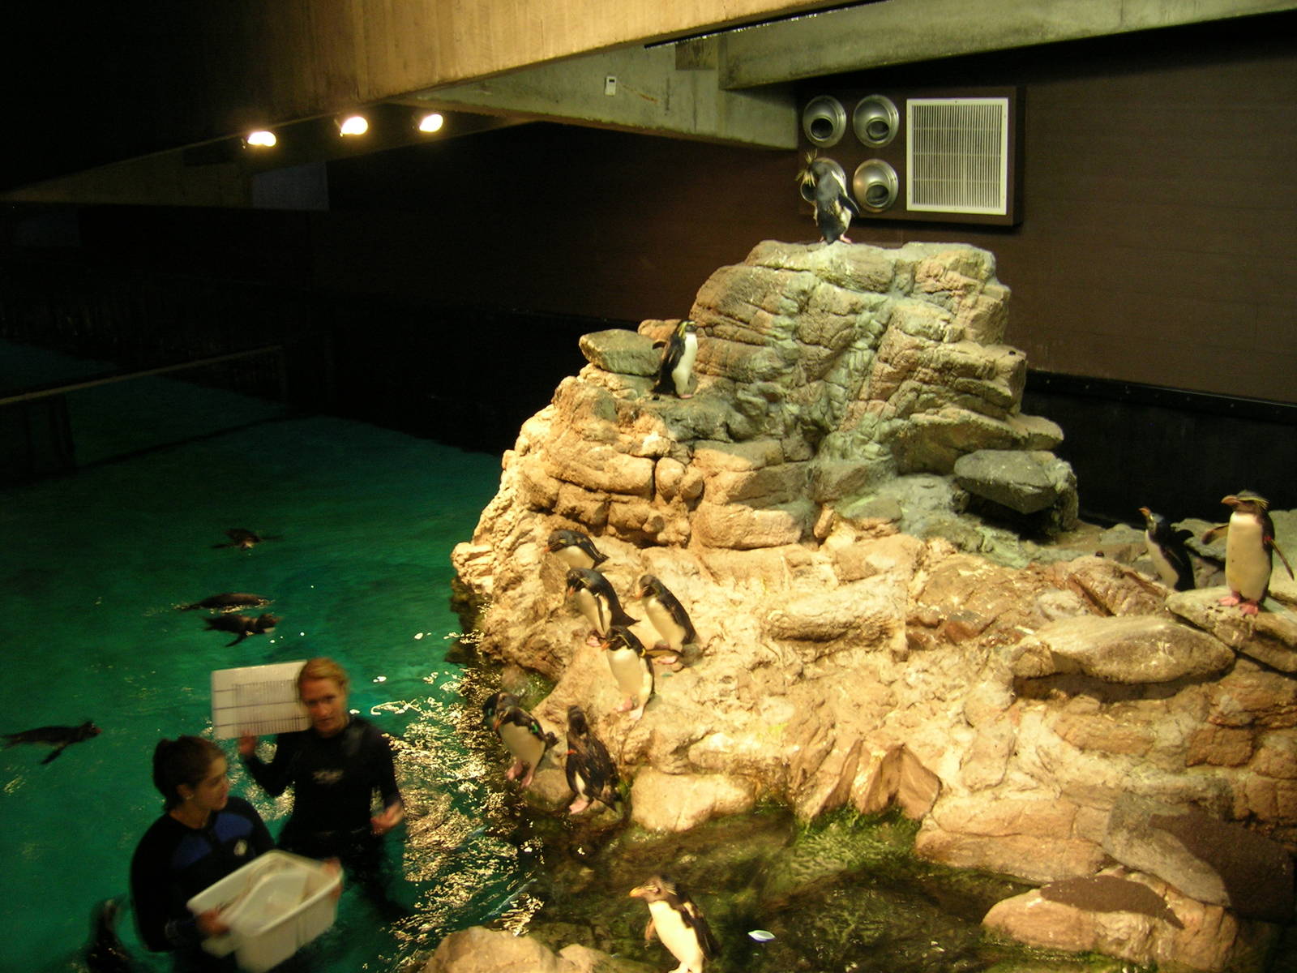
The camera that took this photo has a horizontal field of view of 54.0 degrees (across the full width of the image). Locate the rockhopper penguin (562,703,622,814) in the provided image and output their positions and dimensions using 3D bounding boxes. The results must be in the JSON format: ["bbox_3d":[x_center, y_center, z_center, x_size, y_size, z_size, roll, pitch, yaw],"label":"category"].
[{"bbox_3d":[-0.210,1.019,4.753,0.240,0.410,0.200,1,17,8],"label":"rockhopper penguin"}]

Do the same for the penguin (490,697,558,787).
[{"bbox_3d":[-0.473,0.978,4.850,0.230,0.370,0.260,10,21,36],"label":"penguin"}]

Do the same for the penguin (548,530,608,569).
[{"bbox_3d":[-0.310,0.288,5.522,0.310,0.290,0.190,-12,20,-30],"label":"penguin"}]

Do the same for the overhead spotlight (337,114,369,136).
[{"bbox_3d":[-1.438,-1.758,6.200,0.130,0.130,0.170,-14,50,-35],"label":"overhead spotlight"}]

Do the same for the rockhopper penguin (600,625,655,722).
[{"bbox_3d":[-0.076,0.719,4.924,0.200,0.390,0.230,9,20,32],"label":"rockhopper penguin"}]

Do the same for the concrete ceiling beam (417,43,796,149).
[{"bbox_3d":[-0.203,-1.978,6.442,0.300,0.660,2.800,13,22,41],"label":"concrete ceiling beam"}]

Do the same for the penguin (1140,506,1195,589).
[{"bbox_3d":[2.154,0.275,5.283,0.250,0.440,0.210,-12,20,-29],"label":"penguin"}]

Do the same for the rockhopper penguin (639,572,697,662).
[{"bbox_3d":[0.081,0.541,5.227,0.250,0.380,0.190,-16,22,-39],"label":"rockhopper penguin"}]

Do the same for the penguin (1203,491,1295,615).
[{"bbox_3d":[2.282,0.249,4.850,0.310,0.465,0.210,12,22,41],"label":"penguin"}]

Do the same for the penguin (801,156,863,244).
[{"bbox_3d":[0.892,-1.404,6.250,0.280,0.430,0.250,3,17,18],"label":"penguin"}]

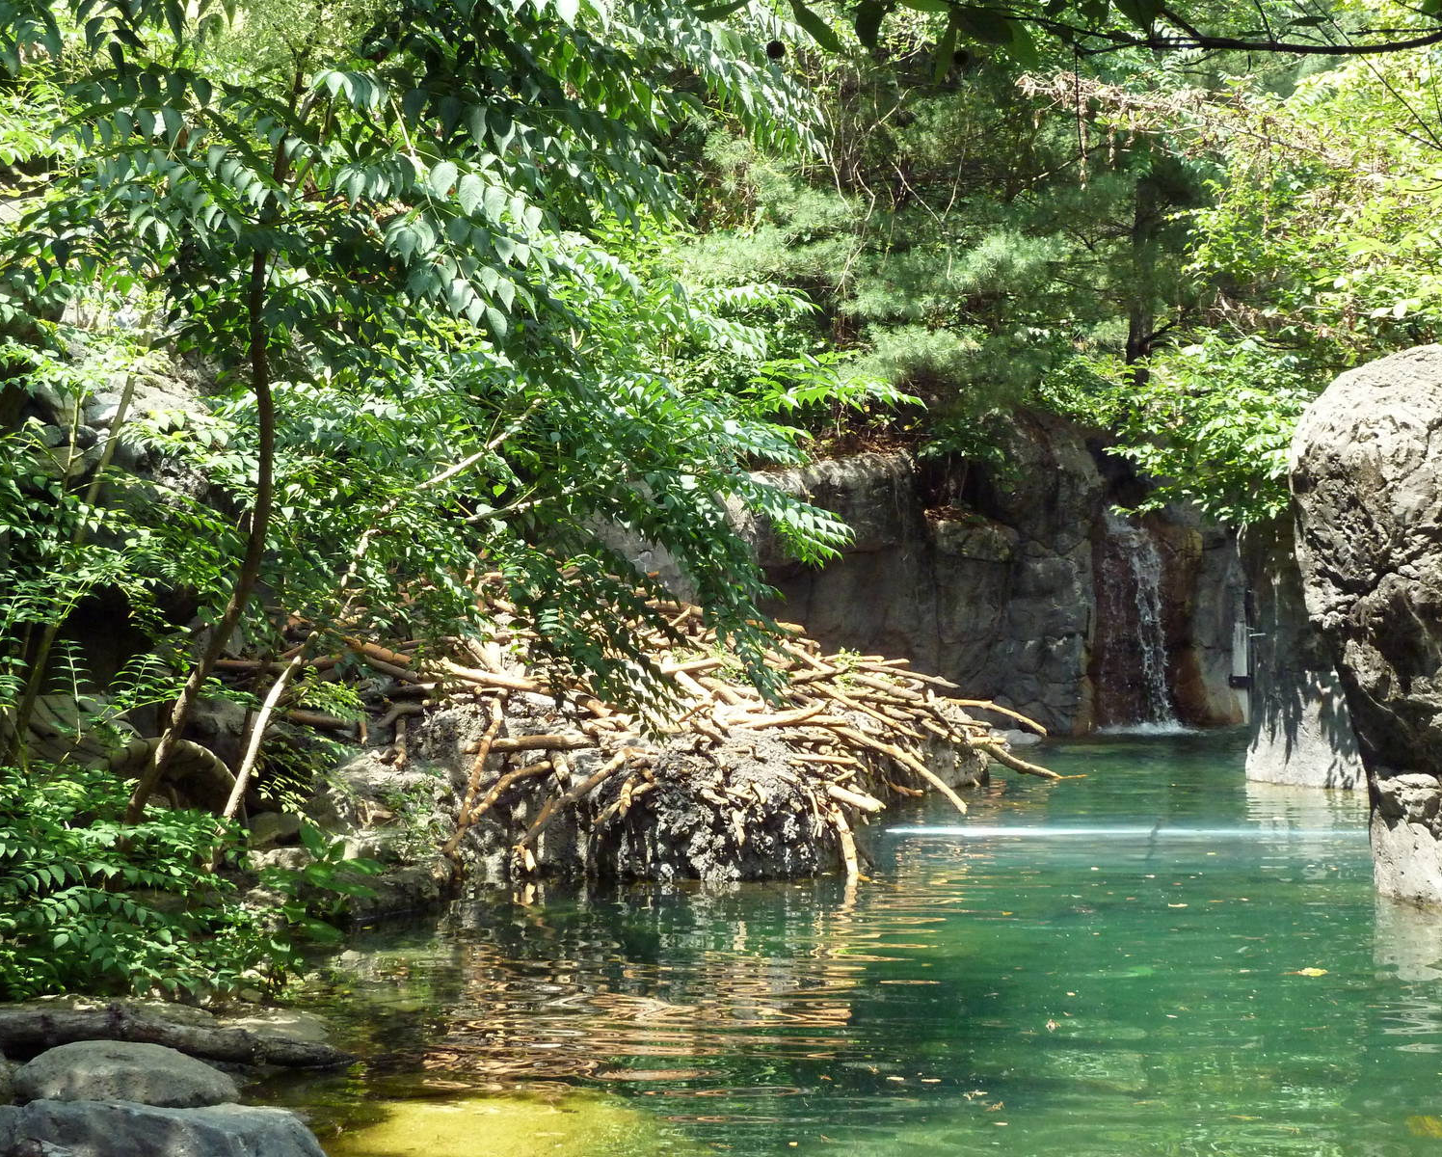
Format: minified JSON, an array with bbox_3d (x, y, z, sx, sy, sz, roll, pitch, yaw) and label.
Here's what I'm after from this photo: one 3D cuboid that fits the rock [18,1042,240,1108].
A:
[{"bbox_3d":[-1.696,1.425,7.500,0.630,0.200,0.420,0,3,-6],"label":"rock"}]

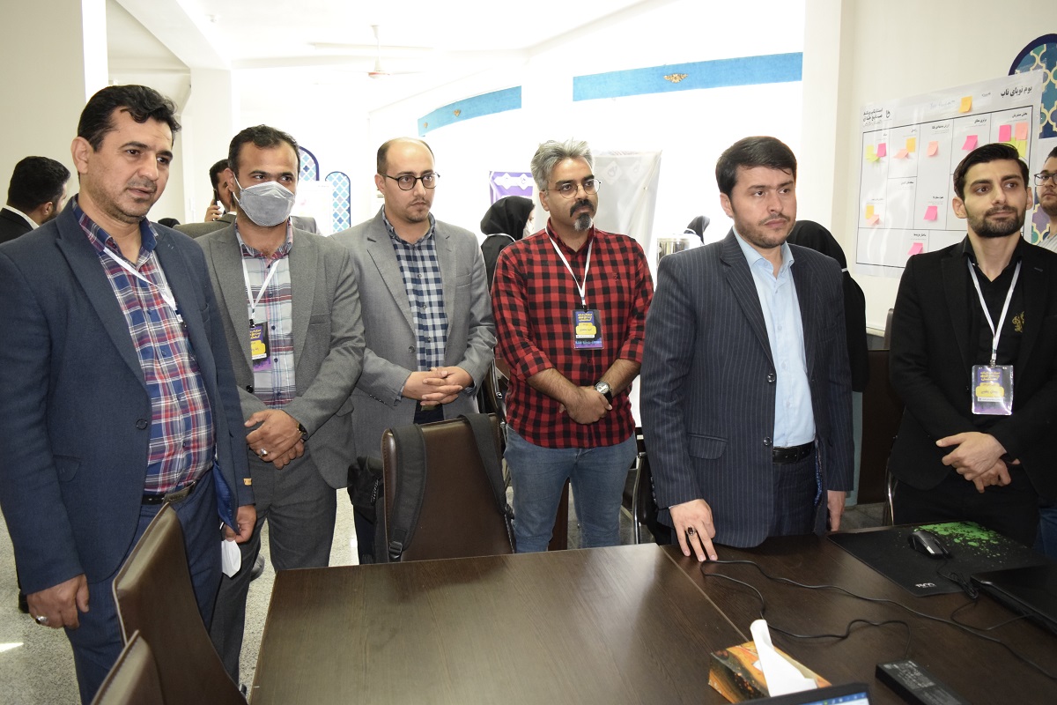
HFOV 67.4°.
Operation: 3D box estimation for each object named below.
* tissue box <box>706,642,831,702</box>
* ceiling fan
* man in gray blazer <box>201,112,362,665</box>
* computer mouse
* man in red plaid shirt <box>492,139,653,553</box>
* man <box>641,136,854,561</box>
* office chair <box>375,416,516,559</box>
[{"bbox_3d":[0.394,0.533,1.246,0.112,0.054,0.195,-4,10,-25],"label":"tissue box"},{"bbox_3d":[-1.695,-3.415,9.000,1.350,0.580,1.300,0,9,0],"label":"ceiling fan"},{"bbox_3d":[-0.692,0.271,2.212,0.510,1.750,0.420,-3,10,-20],"label":"man in gray blazer"},{"bbox_3d":[0.929,0.445,1.838,0.066,0.039,0.118,0,9,-2],"label":"computer mouse"},{"bbox_3d":[0.129,0.253,2.381,0.490,1.740,0.360,-2,9,-12],"label":"man in red plaid shirt"},{"bbox_3d":[0.518,0.333,1.998,0.520,1.710,0.400,-3,10,-20],"label":"man"},{"bbox_3d":[-0.121,0.705,2.057,0.480,0.950,0.580,-4,10,-27],"label":"office chair"}]

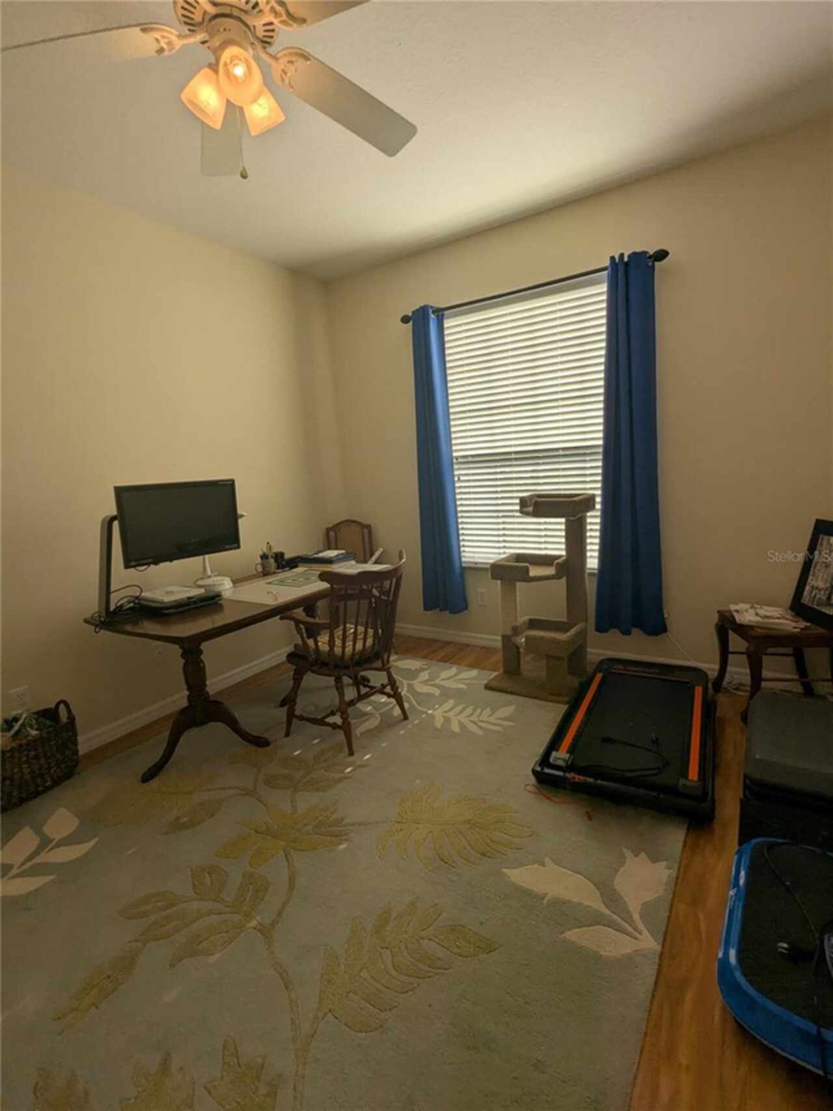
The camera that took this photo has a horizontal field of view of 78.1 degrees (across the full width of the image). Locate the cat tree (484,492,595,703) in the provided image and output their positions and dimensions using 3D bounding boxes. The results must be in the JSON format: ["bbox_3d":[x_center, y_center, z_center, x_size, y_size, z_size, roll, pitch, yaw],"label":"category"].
[{"bbox_3d":[0.739,0.221,2.989,0.550,1.110,0.510,3,12,33],"label":"cat tree"}]

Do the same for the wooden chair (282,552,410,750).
[{"bbox_3d":[-0.349,0.465,2.603,0.575,0.910,0.550,4,13,39],"label":"wooden chair"}]

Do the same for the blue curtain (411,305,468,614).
[{"bbox_3d":[0.142,-0.623,3.606,0.373,2.126,0.120,3,12,33],"label":"blue curtain"}]

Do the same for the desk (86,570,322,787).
[{"bbox_3d":[-0.843,0.545,2.813,0.680,0.745,1.440,3,12,33],"label":"desk"}]

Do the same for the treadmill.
[{"bbox_3d":[1.059,0.793,2.472,0.640,0.125,1.200,2,12,30],"label":"treadmill"}]

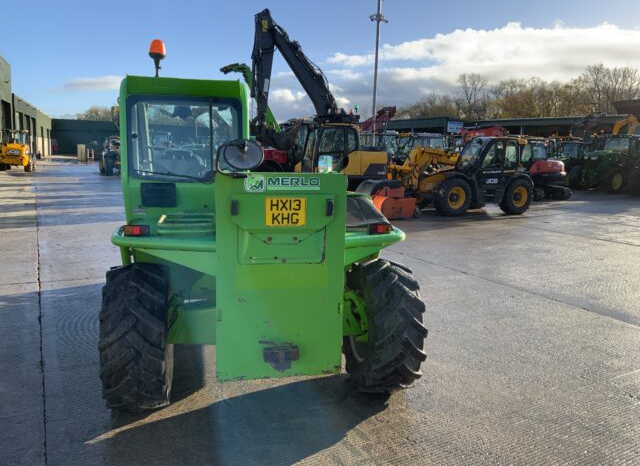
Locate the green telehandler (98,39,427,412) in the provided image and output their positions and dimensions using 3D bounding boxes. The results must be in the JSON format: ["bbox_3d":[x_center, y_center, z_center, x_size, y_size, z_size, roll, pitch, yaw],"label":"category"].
[{"bbox_3d":[-0.747,-0.362,5.657,2.256,2.750,4.700,0,9,-13],"label":"green telehandler"}]

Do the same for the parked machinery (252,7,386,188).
[{"bbox_3d":[0.010,-4.235,18.755,5.500,6.550,2.550,-4,10,-32],"label":"parked machinery"}]

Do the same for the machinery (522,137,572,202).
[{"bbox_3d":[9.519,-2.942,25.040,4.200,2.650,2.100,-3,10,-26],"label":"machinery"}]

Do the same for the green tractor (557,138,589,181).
[{"bbox_3d":[15.448,-4.105,32.689,4.600,3.000,2.400,-3,10,-30],"label":"green tractor"}]

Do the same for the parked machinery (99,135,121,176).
[{"bbox_3d":[-13.760,-5.457,37.412,2.200,2.650,4.300,0,9,-10],"label":"parked machinery"}]

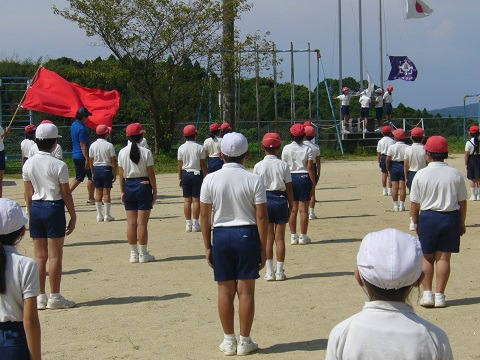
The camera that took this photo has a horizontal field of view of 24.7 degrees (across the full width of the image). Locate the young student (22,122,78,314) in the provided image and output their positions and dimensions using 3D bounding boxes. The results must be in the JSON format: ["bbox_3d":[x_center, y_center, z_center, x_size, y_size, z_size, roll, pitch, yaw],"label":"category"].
[{"bbox_3d":[-1.487,0.285,8.550,0.380,1.450,0.270,0,3,25],"label":"young student"}]

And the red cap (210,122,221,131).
[{"bbox_3d":[-0.421,-0.928,19.000,0.170,0.135,0.220,1,4,35],"label":"red cap"}]

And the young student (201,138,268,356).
[{"bbox_3d":[-0.032,0.414,7.106,0.440,1.430,0.290,-1,3,7],"label":"young student"}]

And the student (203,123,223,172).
[{"bbox_3d":[-0.375,-0.200,17.742,0.390,1.428,0.270,-1,3,9],"label":"student"}]

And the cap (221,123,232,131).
[{"bbox_3d":[-0.251,-0.985,20.400,0.180,0.140,0.240,1,4,28],"label":"cap"}]

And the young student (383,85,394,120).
[{"bbox_3d":[4.677,-2.268,34.500,0.380,1.430,0.280,-2,3,-25],"label":"young student"}]

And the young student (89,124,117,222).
[{"bbox_3d":[-2.017,-0.096,16.100,0.380,1.420,0.250,0,3,22],"label":"young student"}]

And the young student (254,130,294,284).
[{"bbox_3d":[0.314,0.248,10.255,0.380,1.380,0.280,-1,3,9],"label":"young student"}]

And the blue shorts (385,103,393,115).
[{"bbox_3d":[4.615,-2.201,34.000,0.270,0.340,0.220,-3,4,-35],"label":"blue shorts"}]

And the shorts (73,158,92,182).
[{"bbox_3d":[-2.818,-0.170,19.600,0.330,0.430,0.360,-2,3,-20],"label":"shorts"}]

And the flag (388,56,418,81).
[{"bbox_3d":[5.059,-3.461,34.000,0.950,0.800,0.220,-1,3,0],"label":"flag"}]

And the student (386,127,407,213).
[{"bbox_3d":[2.545,-0.162,17.700,0.340,1.330,0.250,-2,3,-15],"label":"student"}]

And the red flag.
[{"bbox_3d":[-3.153,-1.525,20.500,1.750,0.850,0.400,15,3,0],"label":"red flag"}]

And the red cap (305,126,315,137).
[{"bbox_3d":[1.033,-0.708,16.100,0.175,0.150,0.240,0,3,12],"label":"red cap"}]

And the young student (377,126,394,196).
[{"bbox_3d":[2.826,-0.358,21.200,0.350,1.350,0.250,-2,3,-18],"label":"young student"}]

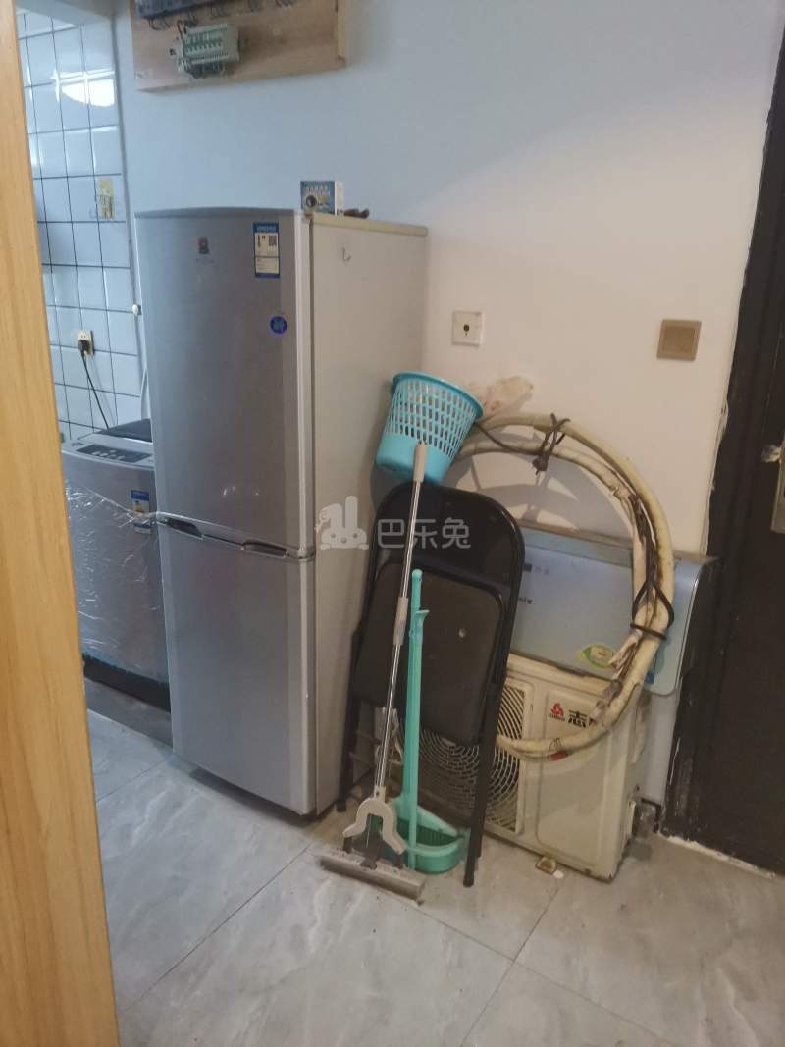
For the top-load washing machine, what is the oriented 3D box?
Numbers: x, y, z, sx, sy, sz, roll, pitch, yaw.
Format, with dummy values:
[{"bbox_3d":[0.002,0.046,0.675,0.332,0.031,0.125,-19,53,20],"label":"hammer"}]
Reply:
[{"bbox_3d":[-0.741,0.096,2.630,0.510,0.840,0.500,13,21,31],"label":"top-load washing machine"}]

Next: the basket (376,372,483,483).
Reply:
[{"bbox_3d":[0.086,-0.241,2.075,0.250,0.235,0.250,19,-8,3],"label":"basket"}]

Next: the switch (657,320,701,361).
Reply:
[{"bbox_3d":[0.663,-0.422,1.818,0.087,0.087,0.012,13,21,31],"label":"switch"}]

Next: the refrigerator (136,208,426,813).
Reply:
[{"bbox_3d":[-0.284,-0.024,2.205,0.537,1.550,0.515,13,21,32],"label":"refrigerator"}]

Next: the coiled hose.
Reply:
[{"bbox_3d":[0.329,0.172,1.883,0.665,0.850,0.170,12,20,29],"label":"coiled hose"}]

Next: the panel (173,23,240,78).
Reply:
[{"bbox_3d":[-0.531,-1.373,2.288,0.195,0.110,0.065,13,21,31],"label":"panel"}]

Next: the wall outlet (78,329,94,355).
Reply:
[{"bbox_3d":[-1.152,-0.678,2.955,0.085,0.088,0.015,13,21,31],"label":"wall outlet"}]

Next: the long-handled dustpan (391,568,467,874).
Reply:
[{"bbox_3d":[0.064,0.479,1.946,0.270,0.775,0.200,13,21,31],"label":"long-handled dustpan"}]

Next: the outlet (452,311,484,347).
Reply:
[{"bbox_3d":[0.199,-0.521,2.107,0.086,0.086,0.012,13,21,31],"label":"outlet"}]

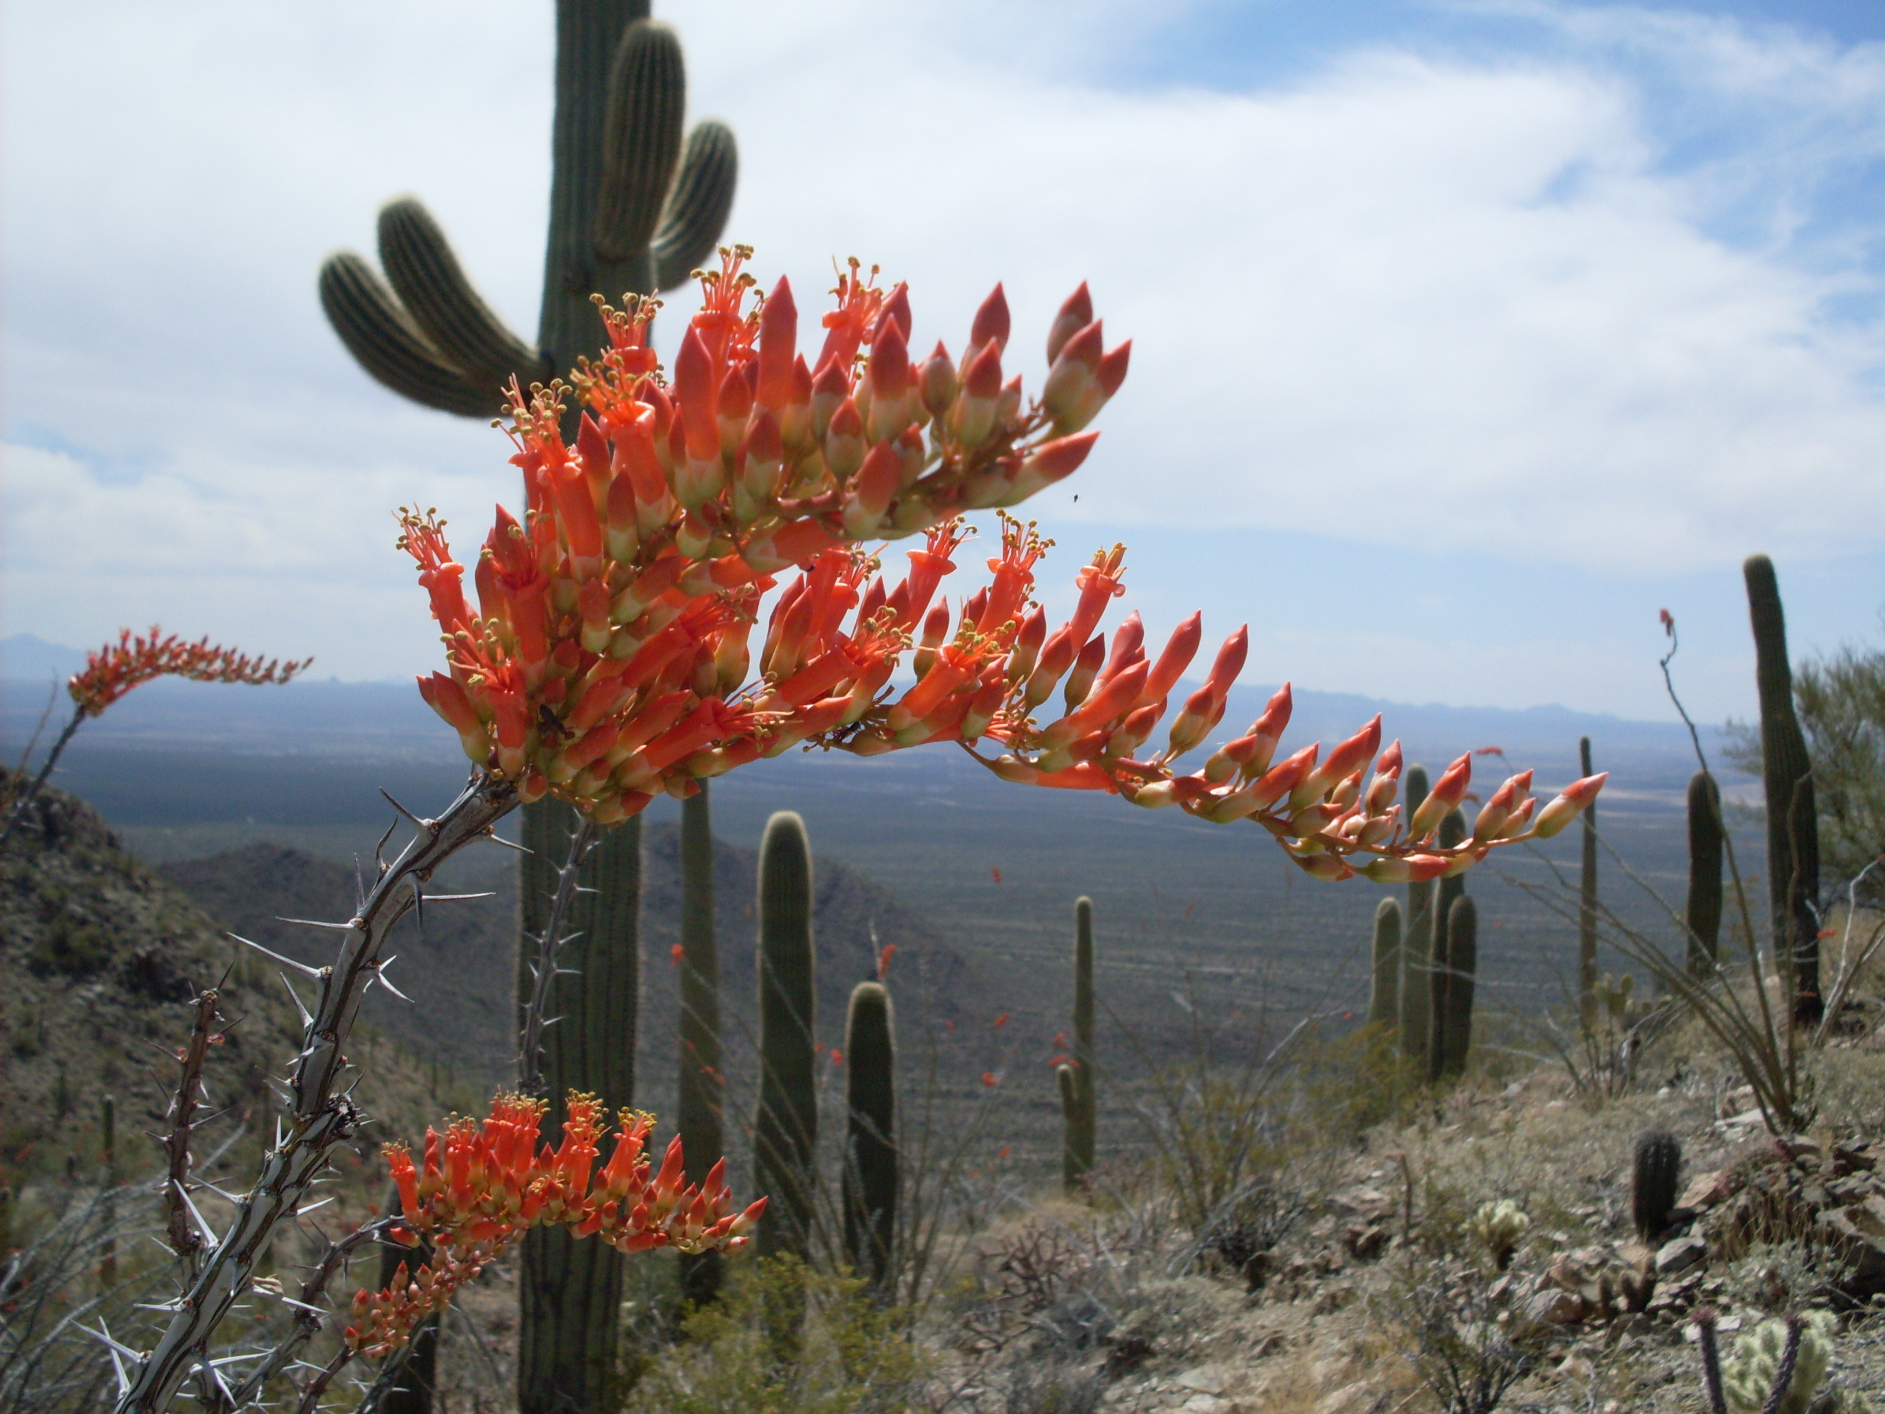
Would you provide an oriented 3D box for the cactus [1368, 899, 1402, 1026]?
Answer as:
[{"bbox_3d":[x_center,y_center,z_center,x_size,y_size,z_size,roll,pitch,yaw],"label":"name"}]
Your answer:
[{"bbox_3d":[4.820,2.834,22.500,0.340,1.521,0.320,1,1,0],"label":"cactus"}]

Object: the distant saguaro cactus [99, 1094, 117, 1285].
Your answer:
[{"bbox_3d":[-15.321,8.871,38.000,0.310,3.543,0.310,1,1,0],"label":"distant saguaro cactus"}]

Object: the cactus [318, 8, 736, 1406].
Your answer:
[{"bbox_3d":[-1.686,-0.386,8.400,1.692,6.516,1.250,1,1,0],"label":"cactus"}]

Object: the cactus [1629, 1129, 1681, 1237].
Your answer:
[{"bbox_3d":[3.655,2.444,10.600,0.260,0.581,0.260,1,1,0],"label":"cactus"}]

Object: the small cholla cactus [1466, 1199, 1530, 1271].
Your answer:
[{"bbox_3d":[2.579,2.456,9.600,0.310,0.342,0.300,1,1,0],"label":"small cholla cactus"}]

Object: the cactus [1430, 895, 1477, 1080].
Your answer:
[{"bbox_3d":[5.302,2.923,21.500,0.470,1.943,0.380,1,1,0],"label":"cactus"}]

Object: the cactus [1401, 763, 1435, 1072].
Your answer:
[{"bbox_3d":[5.042,2.231,22.000,0.340,3.257,0.340,1,1,0],"label":"cactus"}]

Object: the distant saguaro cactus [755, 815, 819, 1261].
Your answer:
[{"bbox_3d":[-0.951,2.049,12.600,0.370,2.834,0.370,1,1,0],"label":"distant saguaro cactus"}]

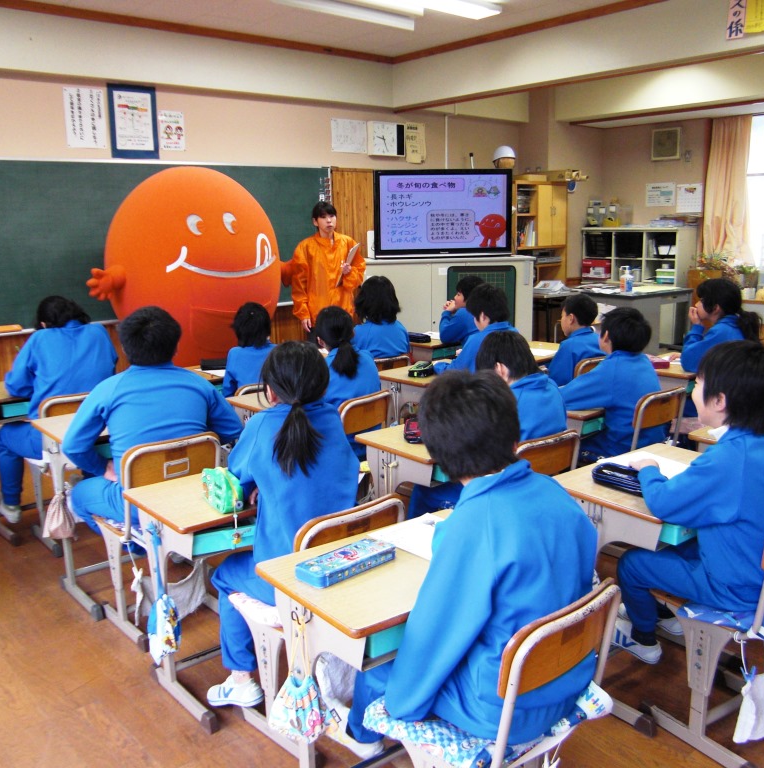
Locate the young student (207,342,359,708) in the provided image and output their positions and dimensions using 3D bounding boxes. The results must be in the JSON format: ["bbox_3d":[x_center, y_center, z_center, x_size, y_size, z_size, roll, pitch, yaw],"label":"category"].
[{"bbox_3d":[-0.289,0.426,2.414,0.443,1.128,0.604,-9,13,-33],"label":"young student"}]

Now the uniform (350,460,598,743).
[{"bbox_3d":[0.138,0.555,1.905,0.534,0.846,0.655,-8,13,-31],"label":"uniform"}]

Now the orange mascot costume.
[{"bbox_3d":[-1.337,-0.596,5.922,1.480,1.840,1.200,-10,14,-38],"label":"orange mascot costume"}]

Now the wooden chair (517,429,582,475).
[{"bbox_3d":[0.408,0.497,3.029,0.370,0.730,0.460,-10,14,-35],"label":"wooden chair"}]

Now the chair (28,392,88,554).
[{"bbox_3d":[-1.419,0.347,3.802,0.367,0.704,0.455,-10,14,-38],"label":"chair"}]

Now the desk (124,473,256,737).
[{"bbox_3d":[-0.397,0.613,2.579,0.621,0.615,0.429,-10,14,-37],"label":"desk"}]

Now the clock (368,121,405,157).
[{"bbox_3d":[0.045,-2.350,7.986,0.420,0.310,0.080,-11,15,-41],"label":"clock"}]

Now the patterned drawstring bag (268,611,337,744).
[{"bbox_3d":[-0.184,0.635,1.784,0.080,0.290,0.170,-10,14,-37],"label":"patterned drawstring bag"}]

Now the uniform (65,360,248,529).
[{"bbox_3d":[-0.887,0.318,3.306,0.705,0.866,0.564,-9,13,-32],"label":"uniform"}]

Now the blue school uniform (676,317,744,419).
[{"bbox_3d":[1.742,0.081,4.082,0.430,0.870,0.530,-10,15,-38],"label":"blue school uniform"}]

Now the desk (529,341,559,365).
[{"bbox_3d":[0.843,0.133,4.659,0.600,0.640,0.420,-10,14,-38],"label":"desk"}]

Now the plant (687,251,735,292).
[{"bbox_3d":[3.103,-1.050,7.800,0.320,0.380,0.380,-12,15,-42],"label":"plant"}]

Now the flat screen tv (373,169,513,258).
[{"bbox_3d":[0.539,-1.456,7.119,1.200,0.730,0.120,-3,11,-7],"label":"flat screen tv"}]

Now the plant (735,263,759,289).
[{"bbox_3d":[3.344,-0.986,7.600,0.190,0.260,0.190,-12,15,-42],"label":"plant"}]

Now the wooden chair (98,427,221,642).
[{"bbox_3d":[-0.818,0.535,3.104,0.393,0.675,0.463,-12,15,-43],"label":"wooden chair"}]

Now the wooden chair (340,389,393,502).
[{"bbox_3d":[-0.167,0.384,3.782,0.453,0.675,0.388,8,15,41],"label":"wooden chair"}]

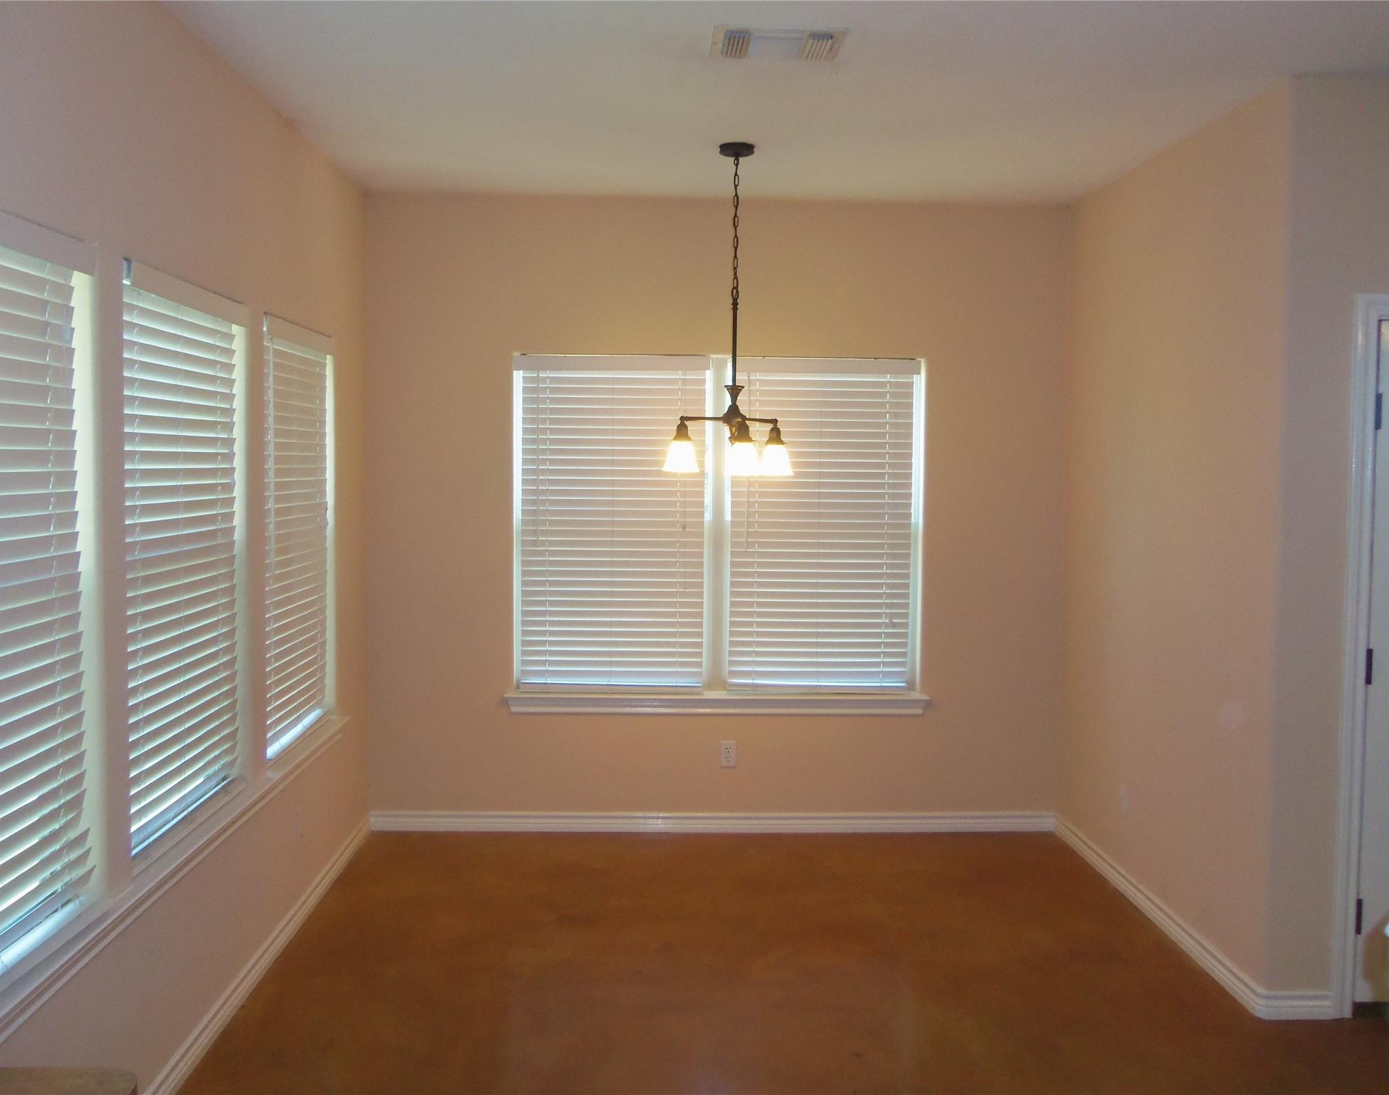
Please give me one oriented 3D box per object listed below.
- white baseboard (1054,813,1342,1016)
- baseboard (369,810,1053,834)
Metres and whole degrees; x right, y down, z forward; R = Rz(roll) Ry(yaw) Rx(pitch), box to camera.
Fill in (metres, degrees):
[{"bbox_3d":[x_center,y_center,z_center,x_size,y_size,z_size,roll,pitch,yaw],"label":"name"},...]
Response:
[{"bbox_3d":[1.752,1.294,4.394,0.225,0.090,1.793,0,4,-2],"label":"white baseboard"},{"bbox_3d":[0.094,1.218,5.225,3.029,0.089,0.018,0,4,-2],"label":"baseboard"}]

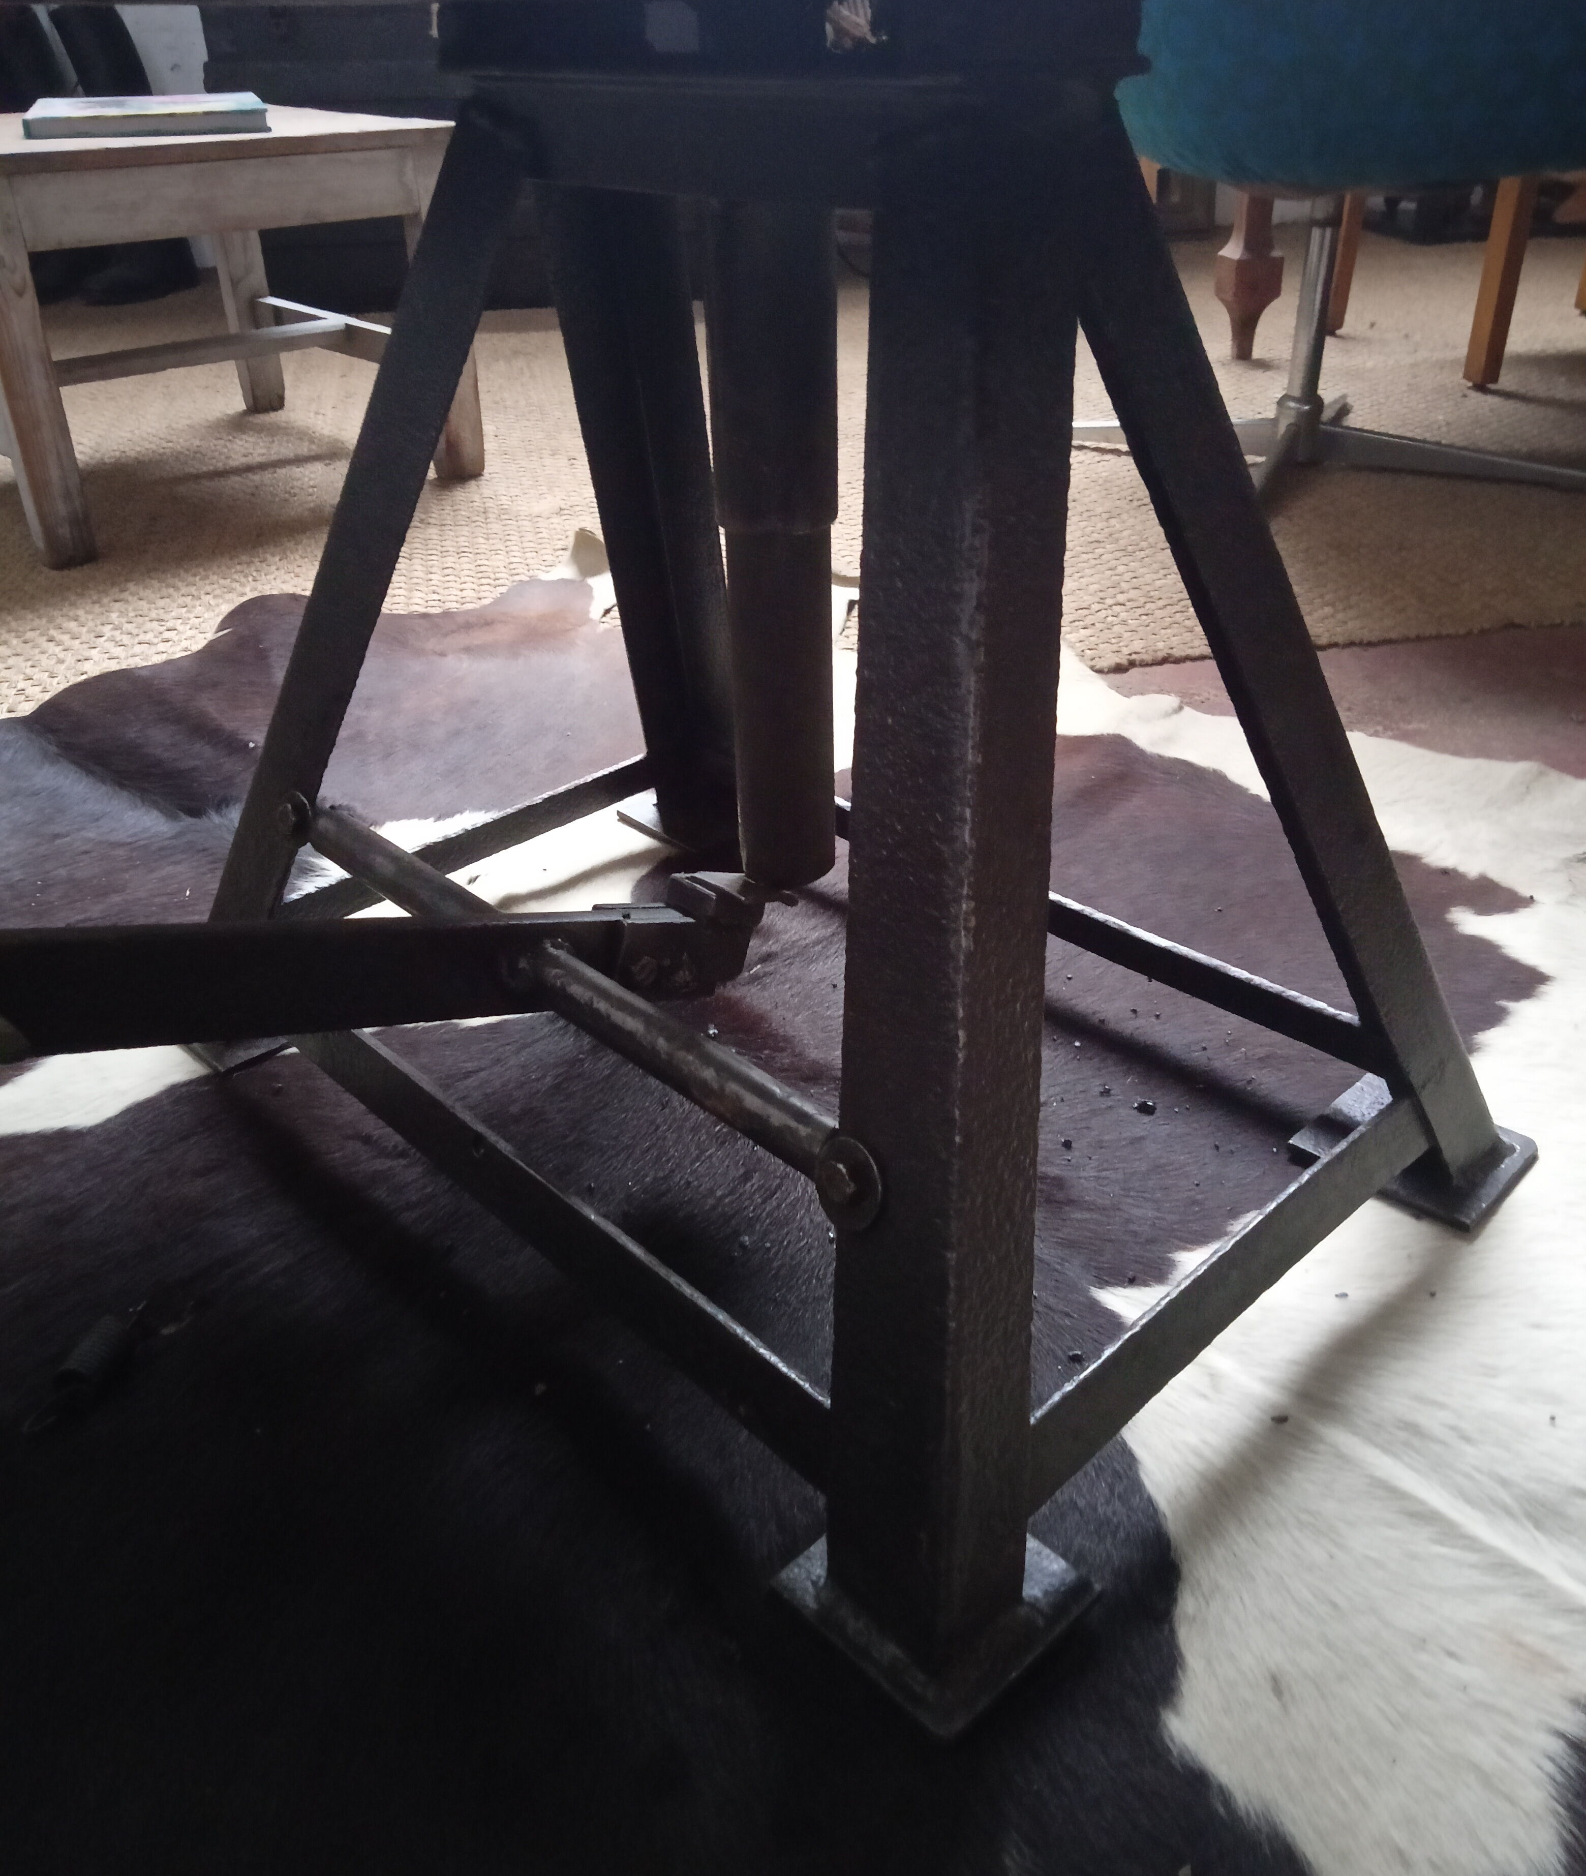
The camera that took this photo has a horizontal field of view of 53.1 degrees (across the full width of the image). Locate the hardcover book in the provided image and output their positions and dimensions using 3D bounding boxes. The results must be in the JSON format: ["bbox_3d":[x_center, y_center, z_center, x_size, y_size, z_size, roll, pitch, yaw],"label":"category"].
[{"bbox_3d":[-0.761,-0.975,1.881,0.254,0.021,0.319,-13,33,-20],"label":"hardcover book"}]

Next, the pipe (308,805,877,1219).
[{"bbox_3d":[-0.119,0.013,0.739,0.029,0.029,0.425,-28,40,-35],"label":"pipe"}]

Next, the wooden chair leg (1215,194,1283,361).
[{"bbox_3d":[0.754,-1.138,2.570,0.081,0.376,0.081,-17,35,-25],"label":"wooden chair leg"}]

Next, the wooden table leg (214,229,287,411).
[{"bbox_3d":[-0.803,-0.962,2.297,0.050,0.373,0.050,-25,39,-35],"label":"wooden table leg"}]

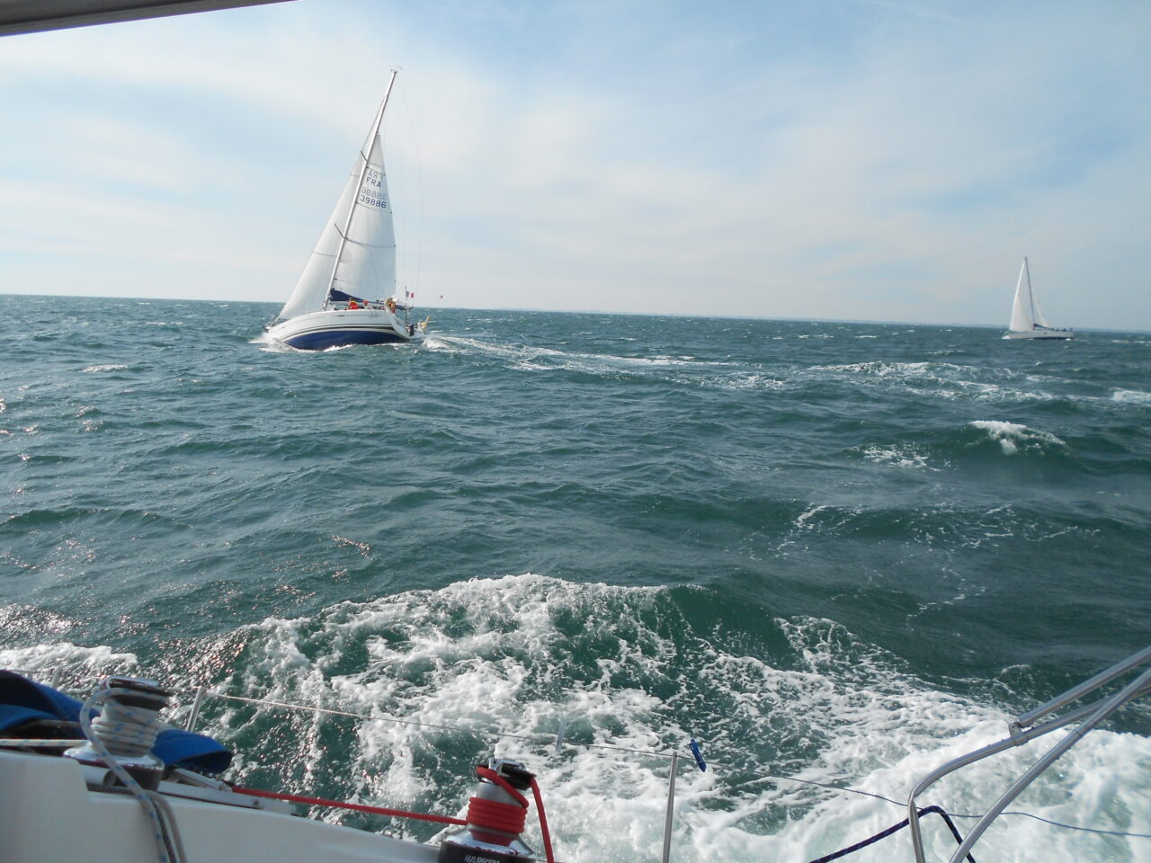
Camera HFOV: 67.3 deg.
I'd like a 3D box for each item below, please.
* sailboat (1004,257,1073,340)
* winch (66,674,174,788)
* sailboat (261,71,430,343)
[{"bbox_3d":[95.877,-27.712,179.724,13.600,18.100,4.100,2,-14,3],"label":"sailboat"},{"bbox_3d":[-0.801,0.534,1.530,0.160,0.180,0.160,6,-16,6],"label":"winch"},{"bbox_3d":[-12.153,-13.428,50.111,10.400,17.100,3.500,6,-14,28],"label":"sailboat"}]

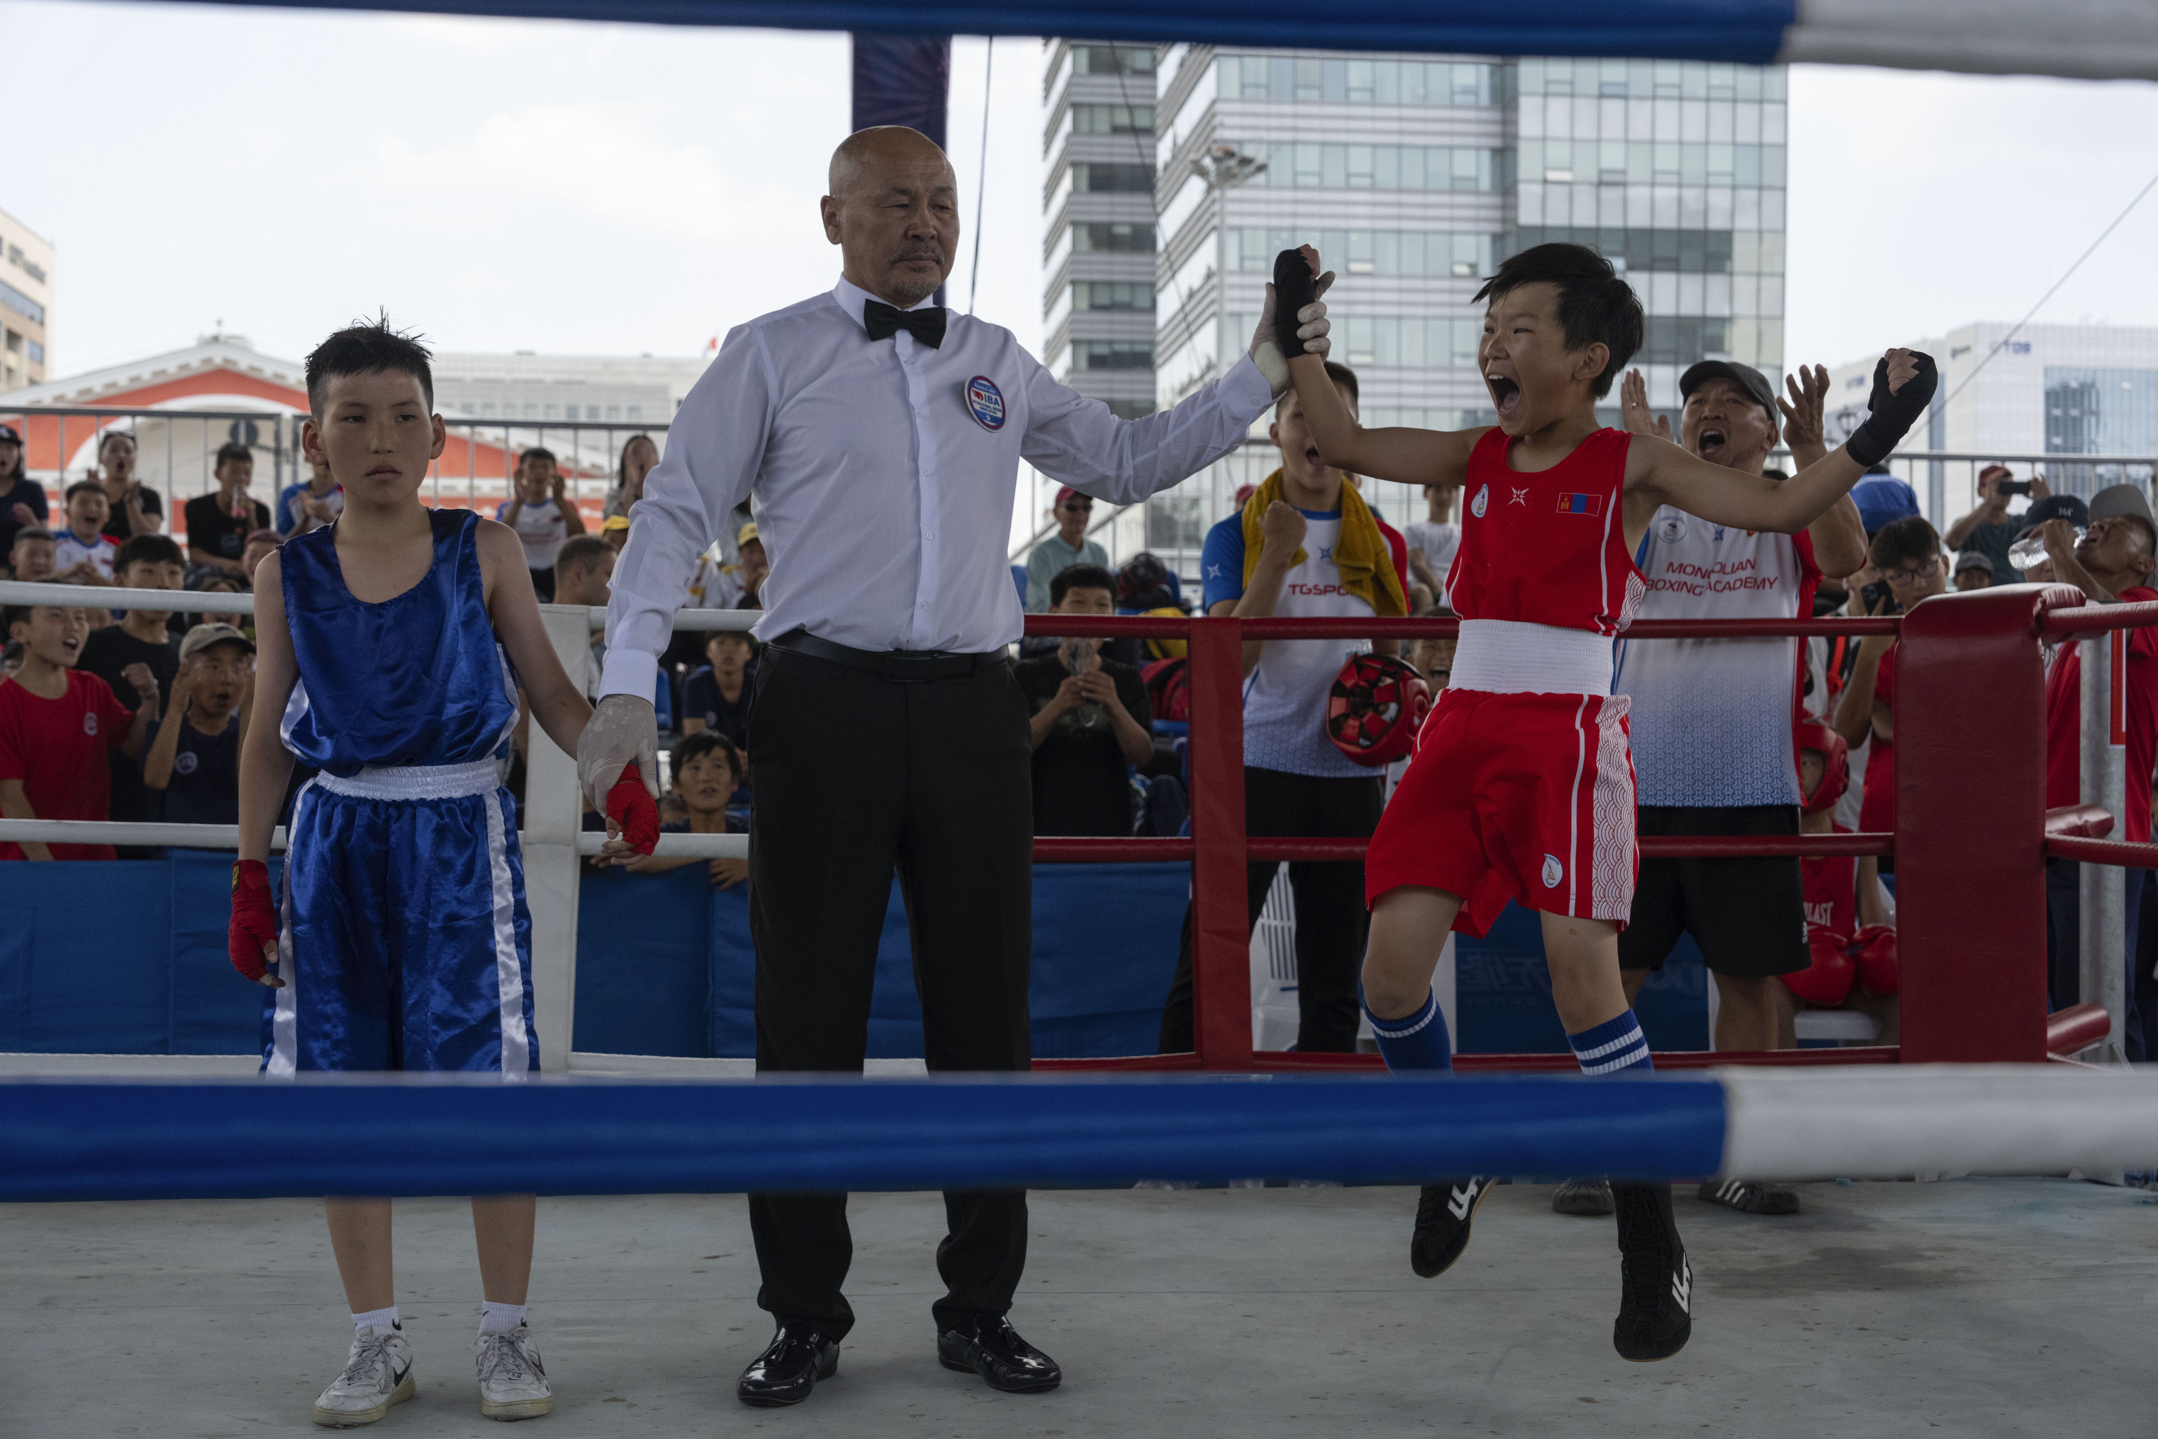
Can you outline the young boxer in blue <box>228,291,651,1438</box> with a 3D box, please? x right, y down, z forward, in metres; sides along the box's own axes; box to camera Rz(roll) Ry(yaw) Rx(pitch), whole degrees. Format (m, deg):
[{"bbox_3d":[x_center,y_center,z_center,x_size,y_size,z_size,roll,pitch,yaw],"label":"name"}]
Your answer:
[{"bbox_3d":[-0.826,0.187,3.500,0.550,1.400,0.310,0,0,-7],"label":"young boxer in blue"}]

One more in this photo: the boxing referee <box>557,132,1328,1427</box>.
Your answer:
[{"bbox_3d":[-0.180,0.045,3.610,0.950,1.690,0.460,0,0,-22],"label":"boxing referee"}]

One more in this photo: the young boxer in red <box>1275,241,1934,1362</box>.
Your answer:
[{"bbox_3d":[0.695,0.108,3.570,0.920,1.480,0.520,0,0,33],"label":"young boxer in red"}]

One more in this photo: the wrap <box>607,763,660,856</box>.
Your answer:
[{"bbox_3d":[-0.582,0.112,3.470,0.075,0.130,0.085,0,0,-20],"label":"wrap"}]

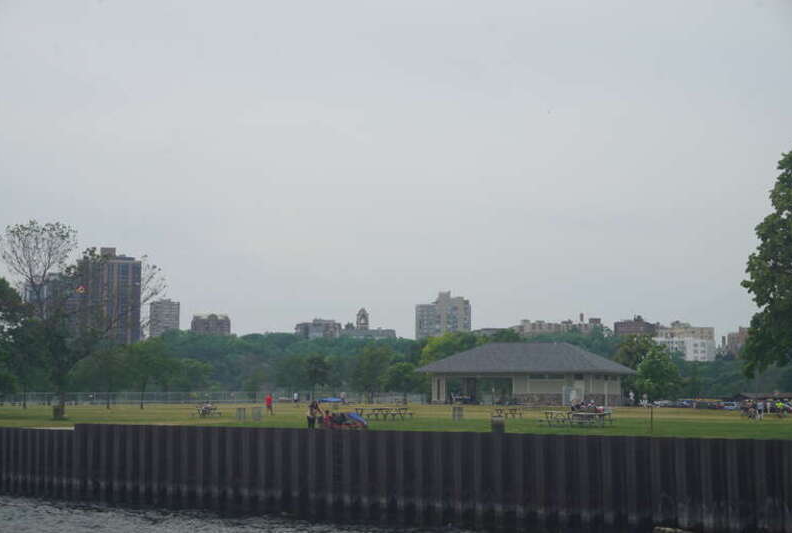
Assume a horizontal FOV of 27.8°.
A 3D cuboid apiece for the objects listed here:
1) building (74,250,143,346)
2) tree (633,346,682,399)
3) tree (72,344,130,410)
[{"bbox_3d":[-205.973,25.881,1150.000,43.000,79.080,30.000,1,-5,-15],"label":"building"},{"bbox_3d":[36.923,15.051,225.000,6.700,8.160,6.500,0,-4,0],"label":"tree"},{"bbox_3d":[-30.930,11.684,168.000,6.000,6.560,5.800,0,-4,0],"label":"tree"}]

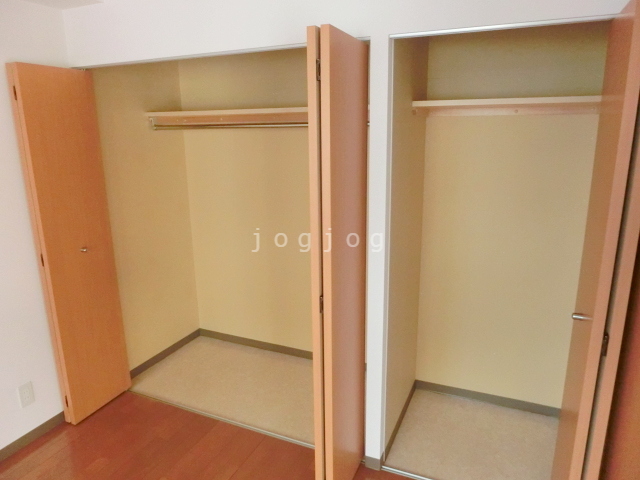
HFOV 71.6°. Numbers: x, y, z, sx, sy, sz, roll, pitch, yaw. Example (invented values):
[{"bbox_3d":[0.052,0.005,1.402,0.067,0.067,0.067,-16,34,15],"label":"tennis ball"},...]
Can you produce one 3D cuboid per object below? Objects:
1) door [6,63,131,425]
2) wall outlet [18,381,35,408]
[{"bbox_3d":[-1.389,0.063,2.555,0.085,1.982,0.422,5,15,24],"label":"door"},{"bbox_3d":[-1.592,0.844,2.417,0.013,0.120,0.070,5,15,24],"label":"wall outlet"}]

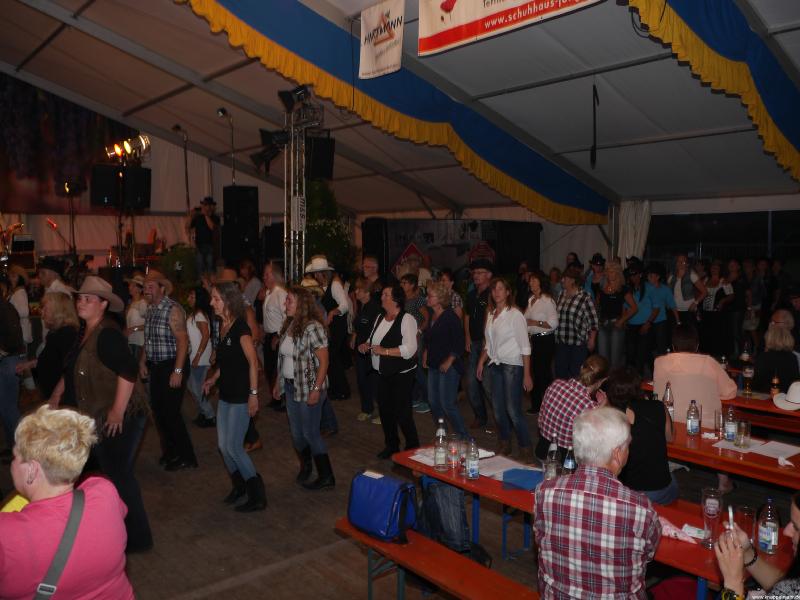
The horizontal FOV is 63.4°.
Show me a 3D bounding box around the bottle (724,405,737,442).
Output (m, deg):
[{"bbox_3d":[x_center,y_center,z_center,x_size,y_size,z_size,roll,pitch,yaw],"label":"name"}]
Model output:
[{"bbox_3d":[1.946,0.719,3.810,0.074,0.210,0.074,1,4,24],"label":"bottle"}]

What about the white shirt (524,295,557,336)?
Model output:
[{"bbox_3d":[1.727,0.189,7.900,0.440,0.520,0.280,4,6,37],"label":"white shirt"}]

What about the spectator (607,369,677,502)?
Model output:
[{"bbox_3d":[1.613,1.049,4.026,0.480,1.320,0.750,5,7,42],"label":"spectator"}]

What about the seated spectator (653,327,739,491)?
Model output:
[{"bbox_3d":[2.188,0.855,4.760,0.540,1.330,0.740,3,5,38],"label":"seated spectator"}]

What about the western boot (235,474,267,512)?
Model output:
[{"bbox_3d":[-1.131,1.449,4.889,0.265,0.260,0.100,-1,5,-17],"label":"western boot"}]

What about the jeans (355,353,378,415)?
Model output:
[{"bbox_3d":[-0.357,0.875,7.330,0.380,0.840,0.300,2,5,33],"label":"jeans"}]

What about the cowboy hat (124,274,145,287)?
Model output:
[{"bbox_3d":[-2.776,-0.220,6.842,0.310,0.140,0.360,5,1,44],"label":"cowboy hat"}]

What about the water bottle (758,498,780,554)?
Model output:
[{"bbox_3d":[1.480,0.898,2.583,0.068,0.214,0.068,2,5,24],"label":"water bottle"}]

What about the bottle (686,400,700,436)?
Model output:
[{"bbox_3d":[1.787,0.714,3.940,0.074,0.208,0.074,1,4,24],"label":"bottle"}]

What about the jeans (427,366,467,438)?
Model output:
[{"bbox_3d":[0.461,0.939,6.420,0.400,0.870,0.370,-3,5,-35],"label":"jeans"}]

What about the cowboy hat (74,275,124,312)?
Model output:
[{"bbox_3d":[-1.924,-0.054,4.143,0.285,0.160,0.350,5,-5,43],"label":"cowboy hat"}]

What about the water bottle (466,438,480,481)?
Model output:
[{"bbox_3d":[0.392,0.843,3.440,0.067,0.212,0.067,0,4,0],"label":"water bottle"}]

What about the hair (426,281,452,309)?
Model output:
[{"bbox_3d":[0.414,-0.052,6.700,0.250,0.270,0.220,-2,5,-24],"label":"hair"}]

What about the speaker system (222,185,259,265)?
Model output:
[{"bbox_3d":[-2.600,-1.169,10.549,0.500,1.330,0.460,-1,5,-20],"label":"speaker system"}]

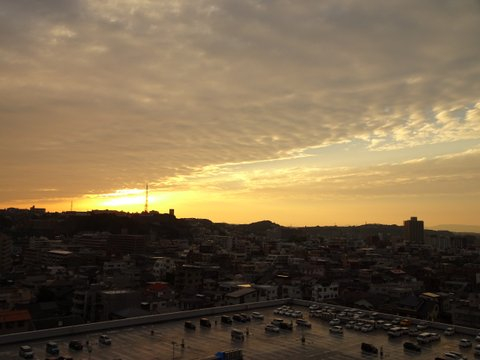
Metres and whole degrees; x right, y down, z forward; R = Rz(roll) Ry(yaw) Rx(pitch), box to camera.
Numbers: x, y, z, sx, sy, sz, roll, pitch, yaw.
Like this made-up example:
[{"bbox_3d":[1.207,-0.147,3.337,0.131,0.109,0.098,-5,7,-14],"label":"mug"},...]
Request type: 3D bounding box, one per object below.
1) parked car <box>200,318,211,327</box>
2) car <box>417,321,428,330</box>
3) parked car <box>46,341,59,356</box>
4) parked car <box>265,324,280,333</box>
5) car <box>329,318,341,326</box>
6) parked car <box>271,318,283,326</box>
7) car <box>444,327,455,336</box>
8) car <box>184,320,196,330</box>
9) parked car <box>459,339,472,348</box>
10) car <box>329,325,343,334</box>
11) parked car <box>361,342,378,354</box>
[{"bbox_3d":[-10.620,43.670,132.130,1.660,1.590,4.020,6,-9,-39],"label":"parked car"},{"bbox_3d":[54.260,43.090,127.510,4.260,1.600,1.680,6,-9,-39],"label":"car"},{"bbox_3d":[-41.386,37.243,95.076,1.630,1.700,4.040,6,-9,-39],"label":"parked car"},{"bbox_3d":[9.240,42.690,123.940,1.680,1.550,4.250,6,-9,-39],"label":"parked car"},{"bbox_3d":[29.240,43.800,132.920,3.970,1.560,1.660,6,-9,-39],"label":"car"},{"bbox_3d":[10.931,41.399,125.791,1.640,1.570,3.850,6,-9,-39],"label":"parked car"},{"bbox_3d":[55.059,40.052,113.031,3.430,1.550,1.580,6,-9,-39],"label":"car"},{"bbox_3d":[-14.920,43.210,128.300,1.660,1.580,3.920,6,-9,-39],"label":"car"},{"bbox_3d":[53.132,38.584,101.225,3.760,1.540,1.620,6,-9,-39],"label":"parked car"},{"bbox_3d":[25.748,40.157,115.228,1.630,1.580,3.740,6,-9,-39],"label":"car"},{"bbox_3d":[30.830,40.000,102.300,1.660,1.550,3.880,6,-9,-39],"label":"parked car"}]

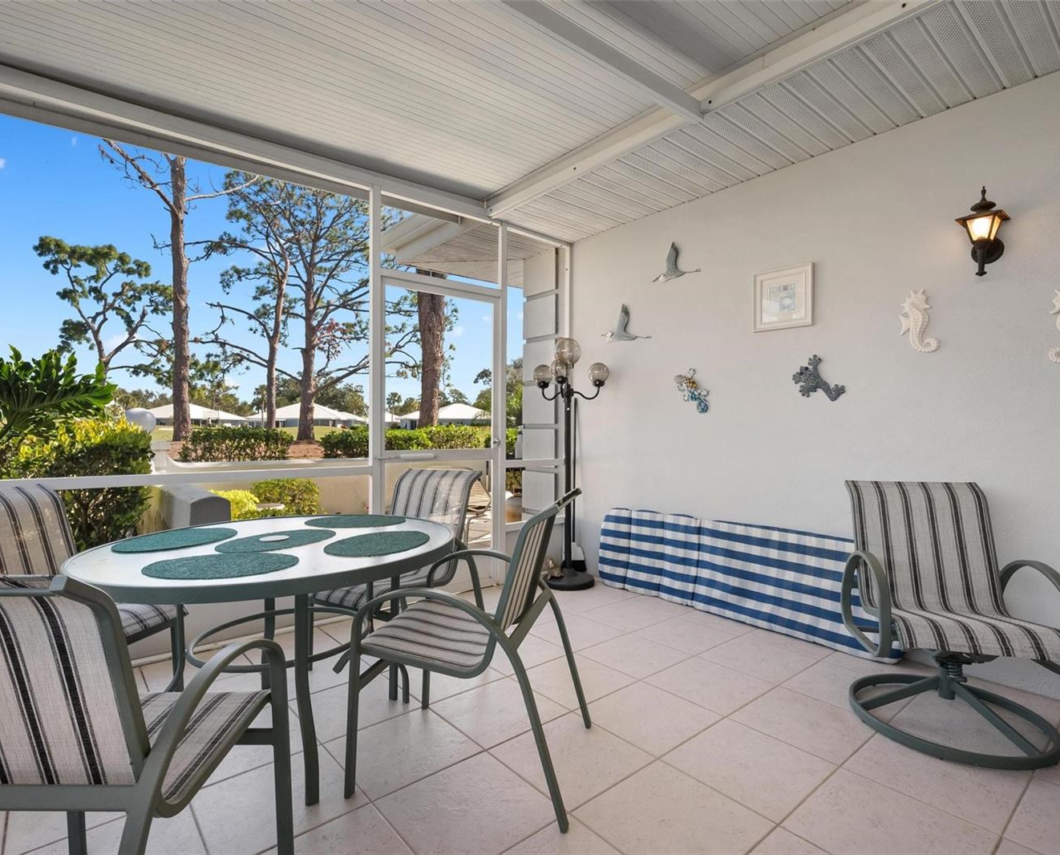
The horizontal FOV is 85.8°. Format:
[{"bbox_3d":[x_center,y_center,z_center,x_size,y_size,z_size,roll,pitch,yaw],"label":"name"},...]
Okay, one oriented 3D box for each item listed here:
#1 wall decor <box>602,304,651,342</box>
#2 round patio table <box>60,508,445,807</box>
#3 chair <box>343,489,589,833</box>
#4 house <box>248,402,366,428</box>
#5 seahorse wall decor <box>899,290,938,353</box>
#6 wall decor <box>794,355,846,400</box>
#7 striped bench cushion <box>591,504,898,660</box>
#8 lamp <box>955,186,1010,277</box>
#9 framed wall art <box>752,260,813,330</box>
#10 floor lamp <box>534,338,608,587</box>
[{"bbox_3d":[0.689,-0.760,4.093,0.030,0.257,0.453,0,0,-40],"label":"wall decor"},{"bbox_3d":[-0.889,0.768,2.084,1.211,0.709,1.211,0,0,0],"label":"round patio table"},{"bbox_3d":[-0.163,0.673,1.935,0.678,0.898,0.588,0,0,12],"label":"chair"},{"bbox_3d":[-31.800,-1.300,82.000,15.500,4.600,12.000,0,0,-13],"label":"house"},{"bbox_3d":[1.846,-0.499,2.706,0.030,0.303,0.164,0,0,-40],"label":"seahorse wall decor"},{"bbox_3d":[1.490,-0.255,2.946,0.035,0.245,0.266,0,0,-41],"label":"wall decor"},{"bbox_3d":[1.115,0.828,3.338,0.088,0.540,1.830,0,0,-41],"label":"striped bench cushion"},{"bbox_3d":[1.885,-0.811,2.372,0.185,0.370,0.155,0,0,-41],"label":"lamp"},{"bbox_3d":[1.427,-0.724,3.212,0.025,0.339,0.345,0,0,-40],"label":"framed wall art"},{"bbox_3d":[0.282,0.230,4.069,0.547,1.768,0.531,0,0,0],"label":"floor lamp"}]

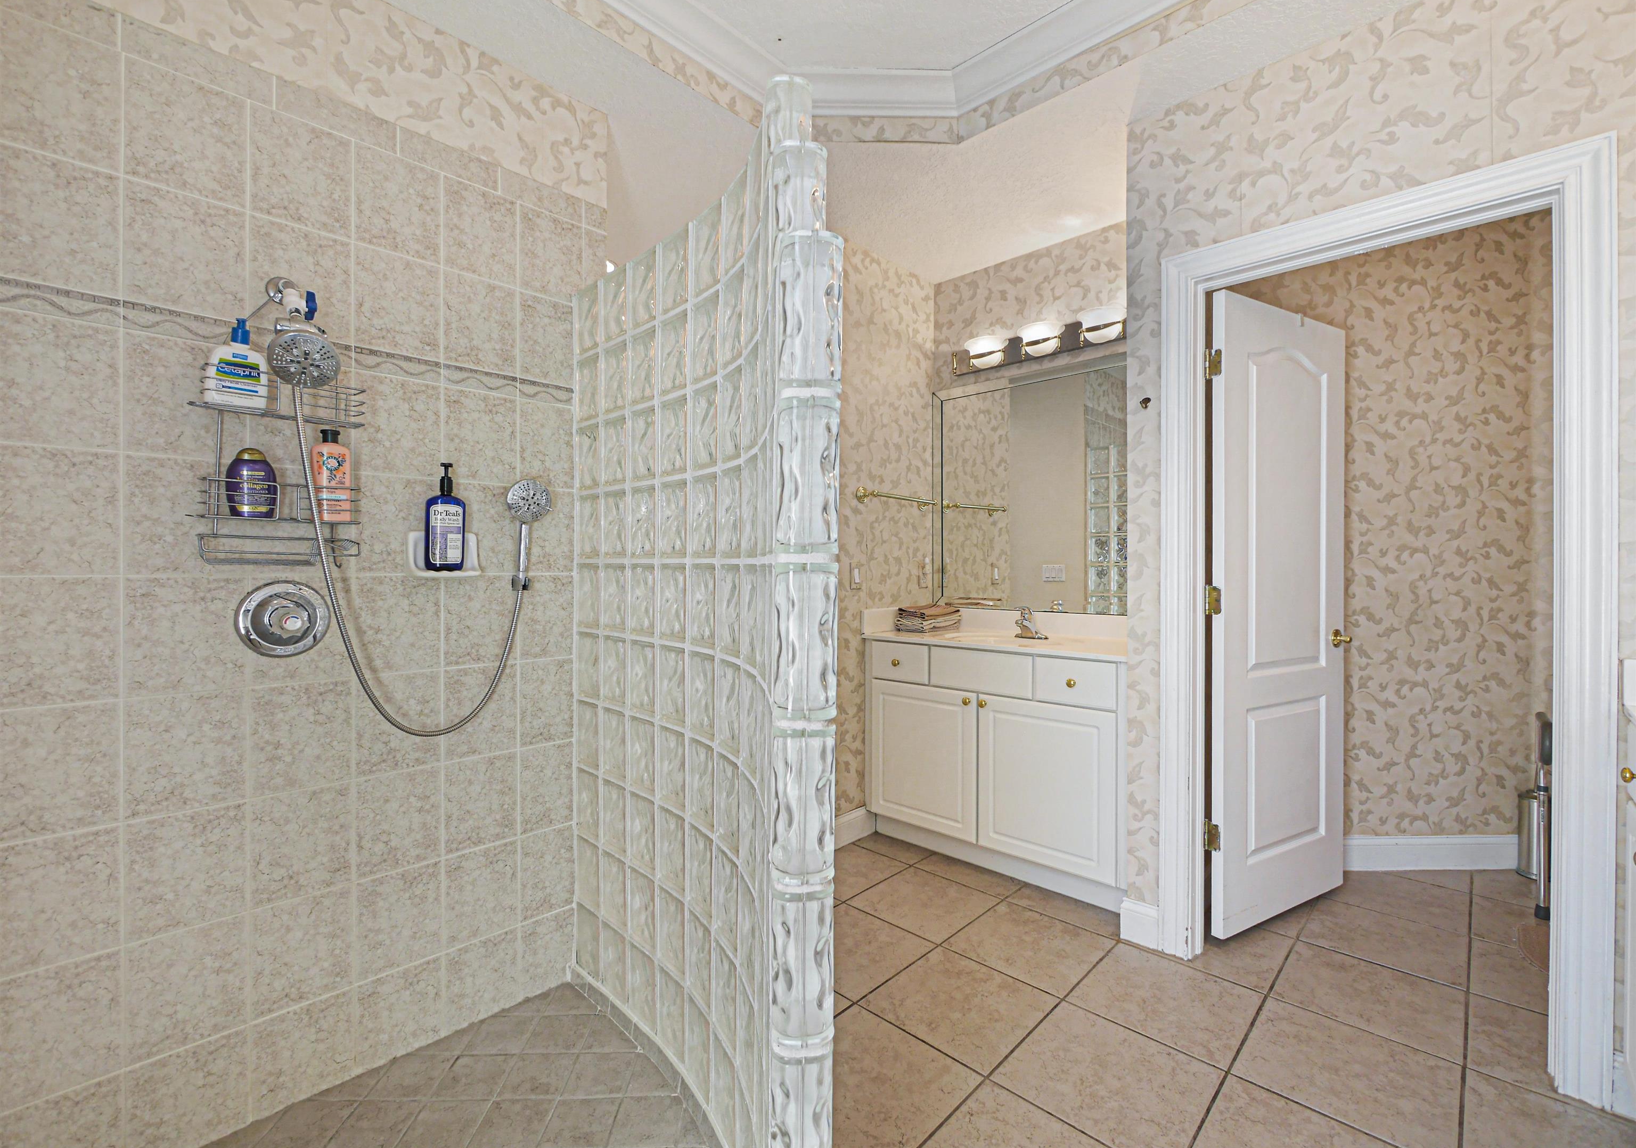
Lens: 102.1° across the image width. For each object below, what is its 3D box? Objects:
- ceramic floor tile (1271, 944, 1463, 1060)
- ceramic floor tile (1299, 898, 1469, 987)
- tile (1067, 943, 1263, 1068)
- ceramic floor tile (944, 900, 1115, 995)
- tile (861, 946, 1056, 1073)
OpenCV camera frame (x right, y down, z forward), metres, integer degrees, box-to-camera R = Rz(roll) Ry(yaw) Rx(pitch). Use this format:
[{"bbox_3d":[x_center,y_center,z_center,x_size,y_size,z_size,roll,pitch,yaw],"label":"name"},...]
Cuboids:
[{"bbox_3d":[1.542,1.174,1.850,0.395,0.010,0.395,0,0,44],"label":"ceramic floor tile"},{"bbox_3d":[1.814,1.171,2.119,0.395,0.010,0.395,0,0,44],"label":"ceramic floor tile"},{"bbox_3d":[0.961,1.176,1.828,0.395,0.010,0.395,0,0,44],"label":"tile"},{"bbox_3d":[0.674,1.180,2.104,0.395,0.010,0.395,0,0,44],"label":"ceramic floor tile"},{"bbox_3d":[0.390,1.180,1.816,0.395,0.010,0.395,0,0,44],"label":"tile"}]

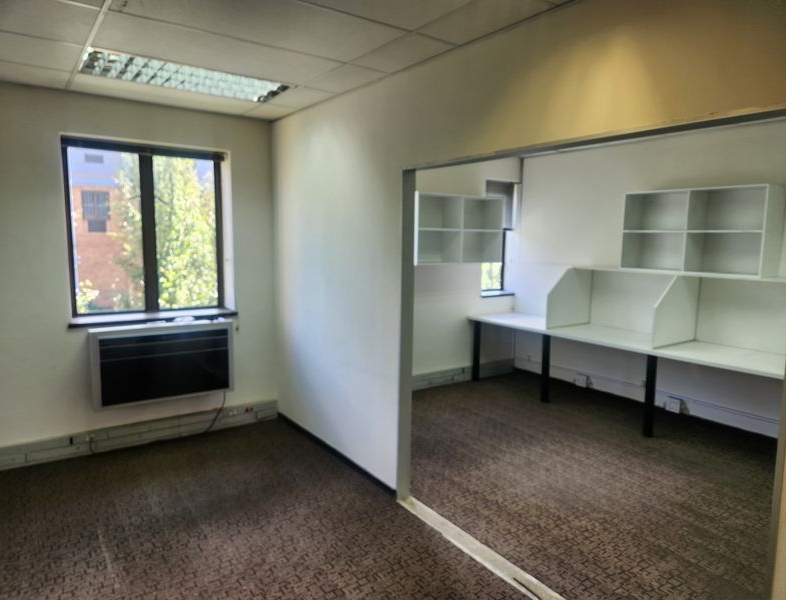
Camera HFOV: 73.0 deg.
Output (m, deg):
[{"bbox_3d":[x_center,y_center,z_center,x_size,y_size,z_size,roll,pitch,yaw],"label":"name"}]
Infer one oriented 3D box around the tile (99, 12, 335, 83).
[{"bbox_3d":[-0.933,-1.338,2.879,1.200,0.025,0.600,-4,9,-36],"label":"tile"}]

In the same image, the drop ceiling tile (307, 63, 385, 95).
[{"bbox_3d":[-0.324,-1.385,3.326,0.314,0.025,0.600,-4,9,-36],"label":"drop ceiling tile"}]

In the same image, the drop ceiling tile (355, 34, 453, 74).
[{"bbox_3d":[0.032,-1.323,2.847,0.314,0.025,0.600,-4,9,-36],"label":"drop ceiling tile"}]

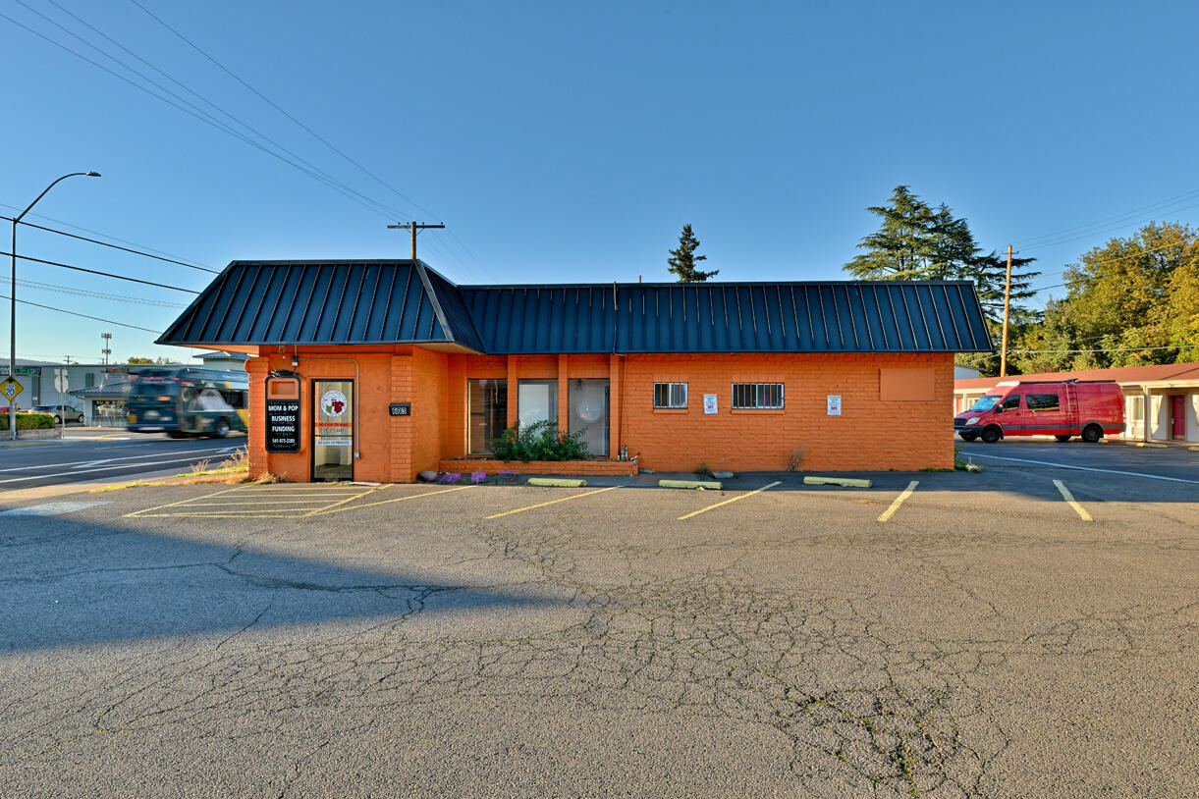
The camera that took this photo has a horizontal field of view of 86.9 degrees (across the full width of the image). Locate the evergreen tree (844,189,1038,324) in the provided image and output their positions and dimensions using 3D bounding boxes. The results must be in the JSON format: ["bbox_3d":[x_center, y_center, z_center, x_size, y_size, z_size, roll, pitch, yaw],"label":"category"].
[{"bbox_3d":[34.300,-9.850,64.000,19.000,23.700,18.000,0,0,0],"label":"evergreen tree"}]

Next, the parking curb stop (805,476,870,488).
[{"bbox_3d":[4.680,1.620,12.400,1.230,0.125,0.150,0,0,18],"label":"parking curb stop"}]

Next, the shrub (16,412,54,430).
[{"bbox_3d":[-26.000,1.040,29.000,1.100,0.830,1.500,0,0,8],"label":"shrub"}]

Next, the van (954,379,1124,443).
[{"bbox_3d":[19.850,0.510,28.800,6.940,2.780,2.000,0,0,2],"label":"van"}]

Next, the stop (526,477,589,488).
[{"bbox_3d":[-0.825,1.645,12.500,1.220,0.125,0.150,0,0,18],"label":"stop"}]

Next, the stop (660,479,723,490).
[{"bbox_3d":[1.780,1.650,12.280,1.220,0.125,0.150,0,0,18],"label":"stop"}]

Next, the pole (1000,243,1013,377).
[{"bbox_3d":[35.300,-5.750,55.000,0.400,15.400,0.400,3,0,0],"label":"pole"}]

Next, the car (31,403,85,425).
[{"bbox_3d":[-46.600,1.280,54.500,1.820,1.620,4.500,0,0,-3],"label":"car"}]

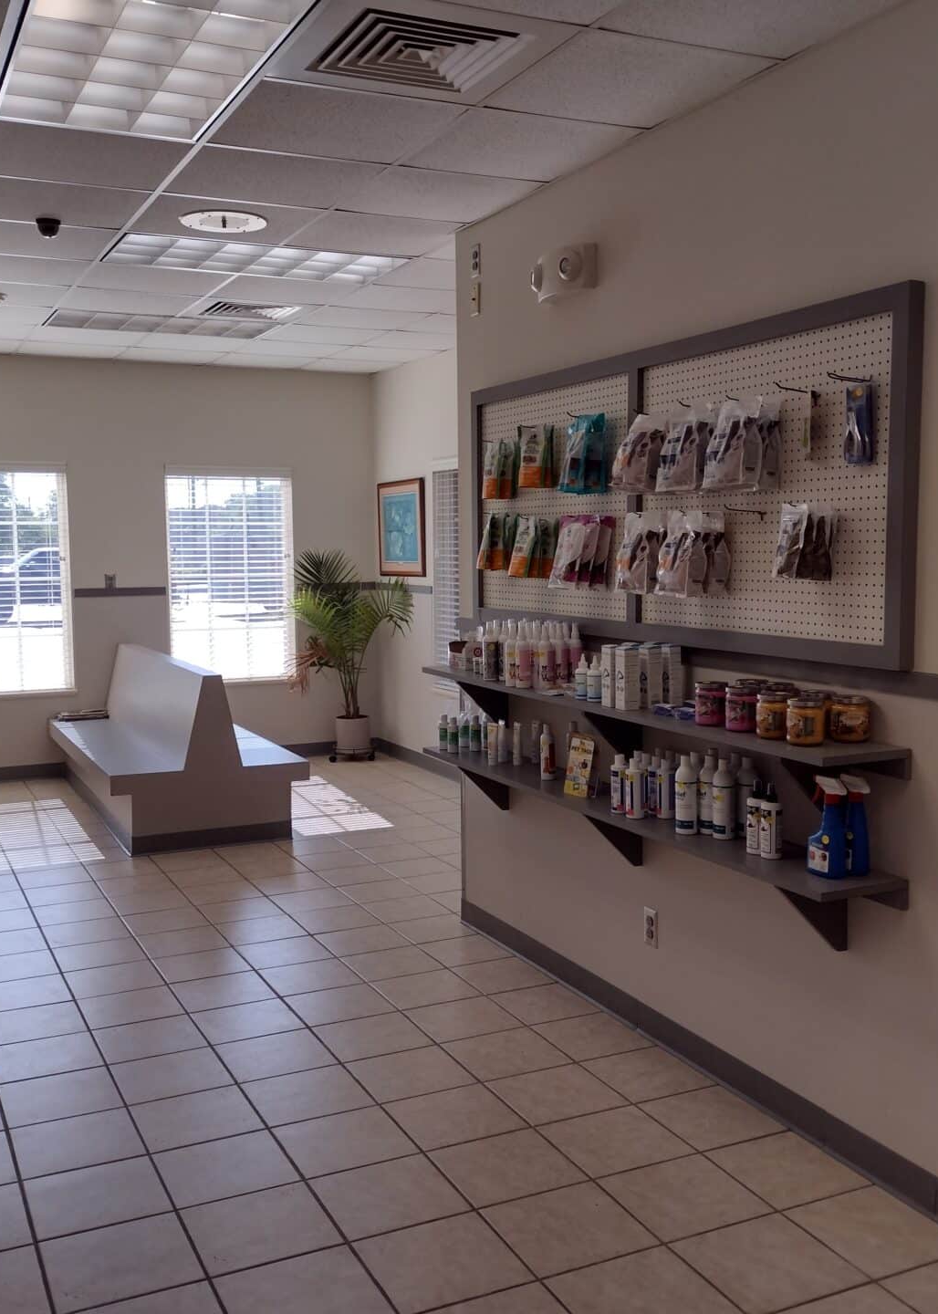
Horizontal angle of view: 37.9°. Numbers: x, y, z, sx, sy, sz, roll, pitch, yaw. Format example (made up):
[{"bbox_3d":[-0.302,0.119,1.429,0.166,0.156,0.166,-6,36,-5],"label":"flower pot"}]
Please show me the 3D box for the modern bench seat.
[{"bbox_3d":[-1.723,0.421,7.748,0.995,0.865,2.200,-3,6,-24],"label":"modern bench seat"}]

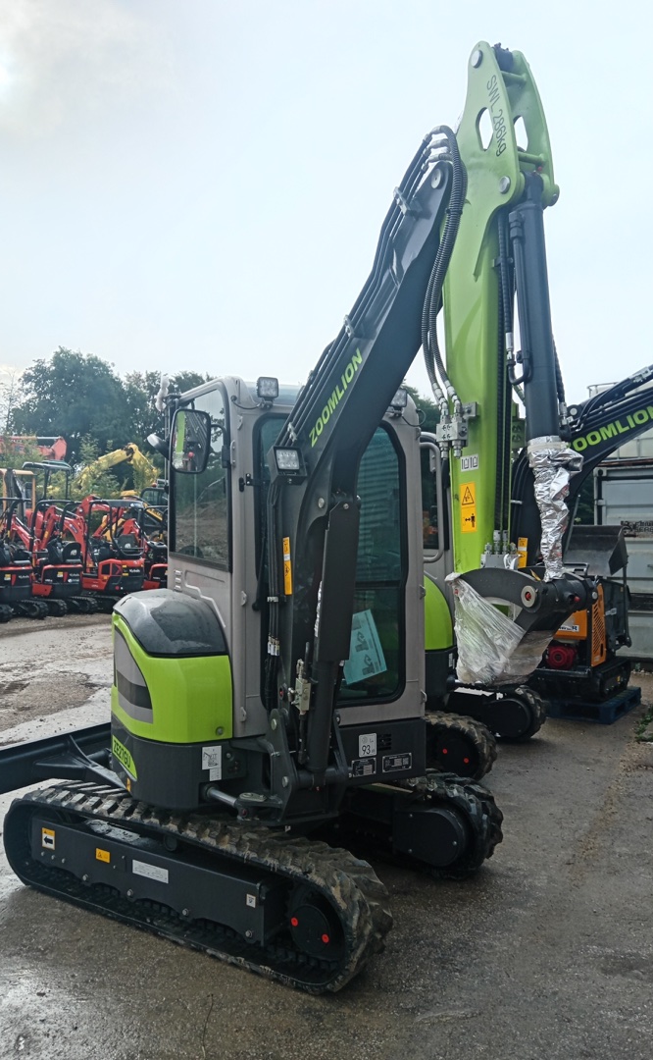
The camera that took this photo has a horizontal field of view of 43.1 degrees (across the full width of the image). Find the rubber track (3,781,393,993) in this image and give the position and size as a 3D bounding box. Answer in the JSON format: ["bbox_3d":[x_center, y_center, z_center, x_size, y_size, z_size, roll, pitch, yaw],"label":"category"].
[{"bbox_3d":[-0.691,1.529,3.753,2.080,0.470,0.300,-1,0,33],"label":"rubber track"}]

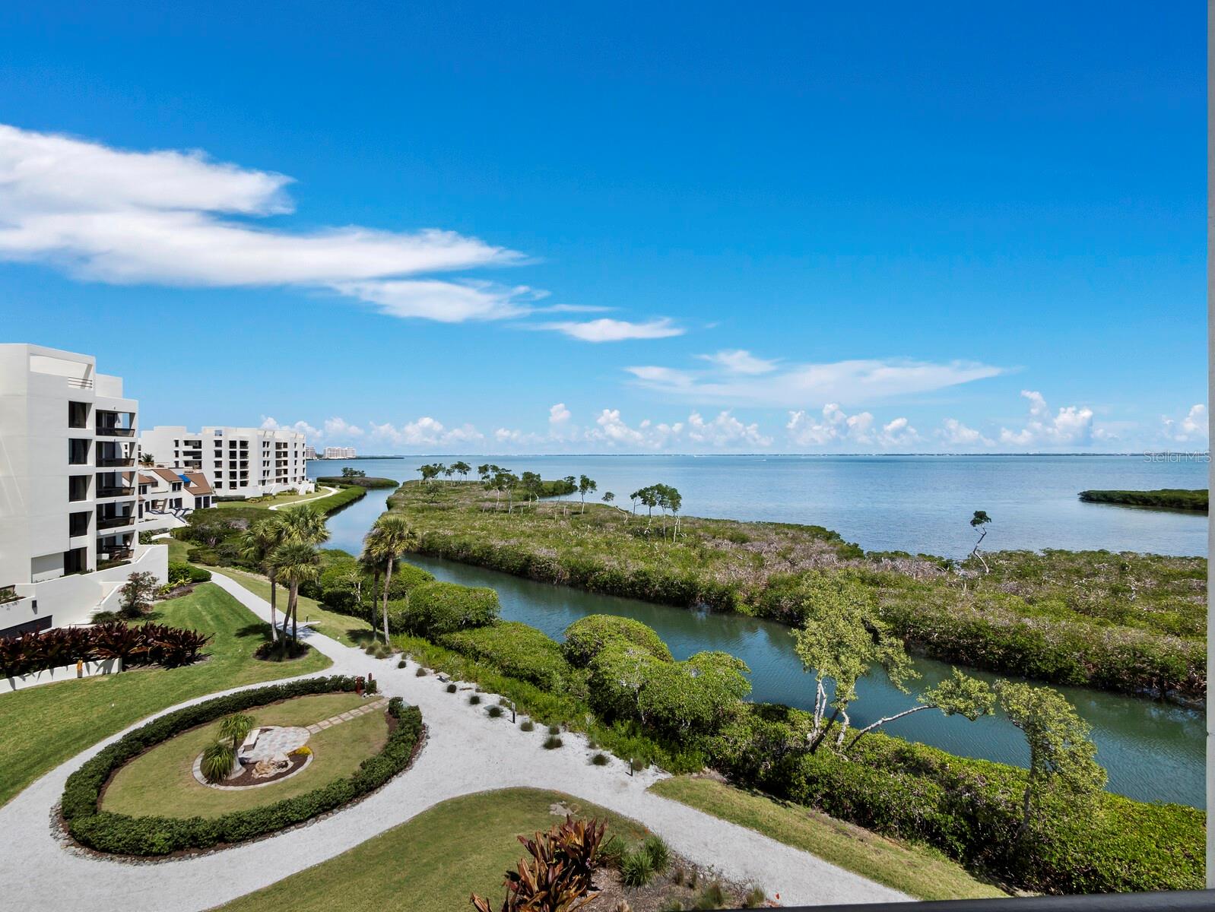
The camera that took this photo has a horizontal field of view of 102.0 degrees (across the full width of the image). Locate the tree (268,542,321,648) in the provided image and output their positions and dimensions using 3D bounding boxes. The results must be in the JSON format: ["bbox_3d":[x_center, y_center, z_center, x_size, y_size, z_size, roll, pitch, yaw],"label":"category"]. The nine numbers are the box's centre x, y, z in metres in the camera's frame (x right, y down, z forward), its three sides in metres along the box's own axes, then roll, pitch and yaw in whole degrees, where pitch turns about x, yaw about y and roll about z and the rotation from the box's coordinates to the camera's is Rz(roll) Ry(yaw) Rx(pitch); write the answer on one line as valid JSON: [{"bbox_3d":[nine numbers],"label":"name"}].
[{"bbox_3d":[-21.630,9.550,34.000,3.680,7.290,3.700,0,0,0],"label":"tree"}]

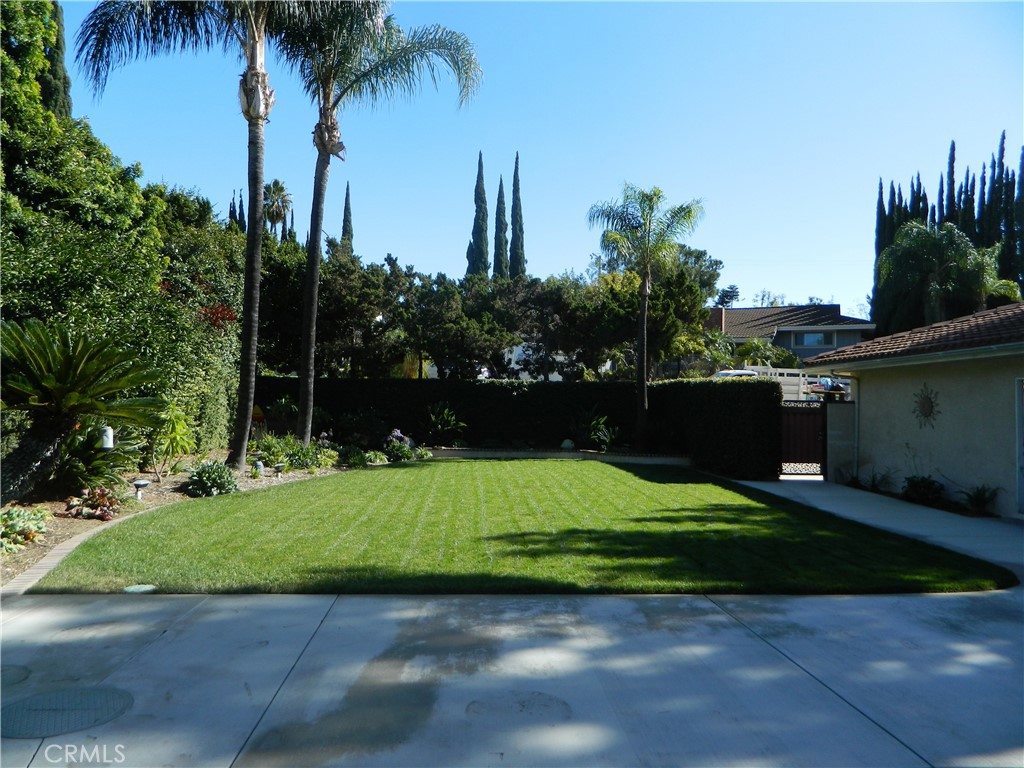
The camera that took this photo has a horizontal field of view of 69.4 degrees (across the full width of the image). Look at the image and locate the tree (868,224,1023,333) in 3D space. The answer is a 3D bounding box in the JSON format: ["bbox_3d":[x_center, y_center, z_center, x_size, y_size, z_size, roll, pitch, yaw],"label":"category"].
[{"bbox_3d":[17.627,-2.178,30.000,5.800,8.828,5.500,0,-2,0],"label":"tree"}]

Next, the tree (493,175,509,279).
[{"bbox_3d":[-0.669,-5.001,45.000,1.200,15.130,1.200,0,-2,0],"label":"tree"}]

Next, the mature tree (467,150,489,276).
[{"bbox_3d":[-2.069,-5.797,45.000,1.500,16.703,1.500,0,-2,0],"label":"mature tree"}]

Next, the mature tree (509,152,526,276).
[{"bbox_3d":[0.396,-5.758,45.000,1.200,16.659,1.200,0,-2,0],"label":"mature tree"}]

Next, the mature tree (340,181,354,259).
[{"bbox_3d":[-10.677,-5.279,48.000,1.100,15.730,1.100,0,-2,0],"label":"mature tree"}]

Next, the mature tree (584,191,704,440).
[{"bbox_3d":[3.972,-1.904,22.000,3.400,8.003,3.400,0,-2,0],"label":"mature tree"}]

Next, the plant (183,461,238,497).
[{"bbox_3d":[-5.306,1.674,13.100,0.930,0.600,0.900,0,-2,0],"label":"plant"}]

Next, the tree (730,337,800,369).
[{"bbox_3d":[12.734,-0.131,37.000,3.400,4.291,3.200,0,-2,0],"label":"tree"}]

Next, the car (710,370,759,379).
[{"bbox_3d":[8.569,0.291,29.000,4.800,1.650,1.850,1,-2,-28],"label":"car"}]

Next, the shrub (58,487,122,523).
[{"bbox_3d":[-5.814,1.669,10.200,0.880,0.400,0.750,0,-2,0],"label":"shrub"}]

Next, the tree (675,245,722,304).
[{"bbox_3d":[10.138,-2.837,42.000,5.000,10.172,5.000,0,-2,0],"label":"tree"}]

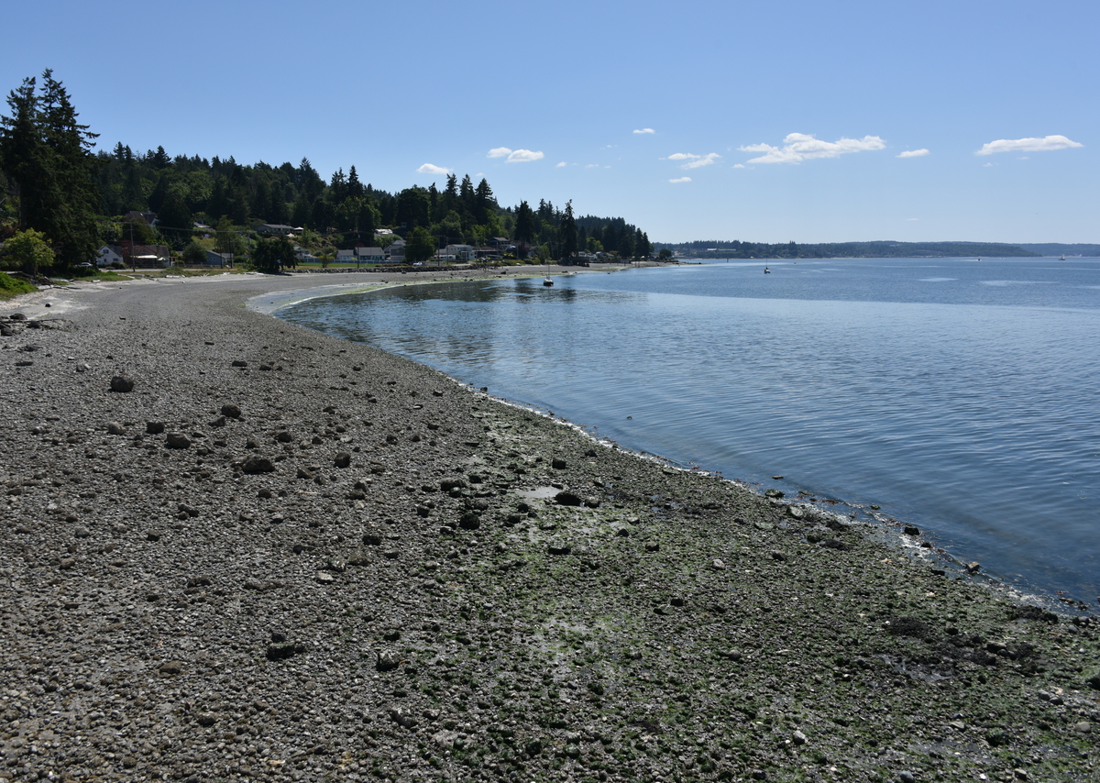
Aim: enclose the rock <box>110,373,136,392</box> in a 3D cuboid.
[{"bbox_3d":[-16.288,-0.302,34.755,0.860,0.600,0.720,-4,9,-24],"label":"rock"}]

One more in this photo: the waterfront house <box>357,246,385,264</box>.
[{"bbox_3d":[-64.473,-48.973,328.368,10.000,6.400,8.000,-3,9,-19],"label":"waterfront house"}]

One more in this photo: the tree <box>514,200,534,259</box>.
[{"bbox_3d":[-11.986,-73.527,418.738,9.000,27.800,9.000,0,8,-2],"label":"tree"}]

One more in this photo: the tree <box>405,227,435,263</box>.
[{"bbox_3d":[-48.420,-54.303,340.718,10.600,13.300,10.000,-1,9,-8],"label":"tree"}]

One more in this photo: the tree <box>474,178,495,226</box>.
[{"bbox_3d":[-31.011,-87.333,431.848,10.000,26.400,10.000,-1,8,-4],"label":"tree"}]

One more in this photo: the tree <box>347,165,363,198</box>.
[{"bbox_3d":[-83.555,-86.662,391.508,7.200,20.000,7.200,-2,9,-12],"label":"tree"}]

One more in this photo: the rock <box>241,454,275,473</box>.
[{"bbox_3d":[-7.286,1.797,22.744,0.780,0.370,0.580,-1,9,-6],"label":"rock"}]

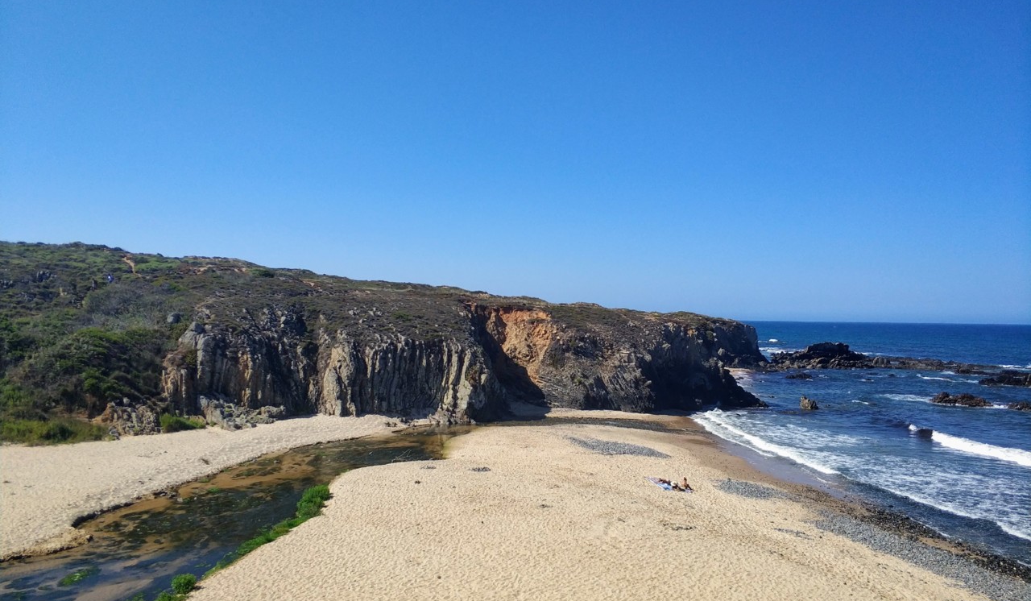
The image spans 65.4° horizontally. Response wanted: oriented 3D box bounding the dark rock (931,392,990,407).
[{"bbox_3d":[80.386,17.770,145.009,10.300,1.900,5.000,0,-1,38],"label":"dark rock"}]

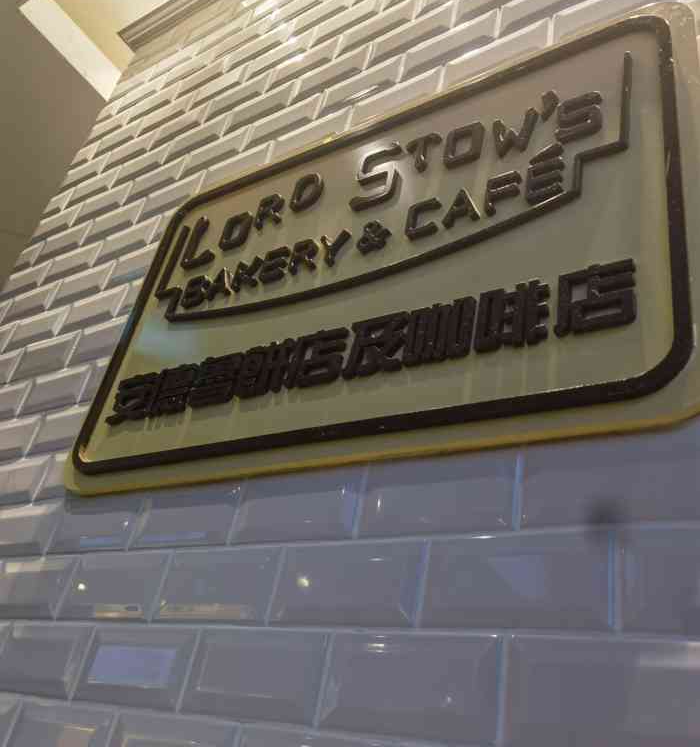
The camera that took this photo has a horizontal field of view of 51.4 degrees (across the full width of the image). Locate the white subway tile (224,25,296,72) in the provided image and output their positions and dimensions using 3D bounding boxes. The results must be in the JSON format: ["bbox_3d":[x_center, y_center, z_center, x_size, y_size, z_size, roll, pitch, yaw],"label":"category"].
[{"bbox_3d":[-0.183,-0.650,1.446,0.150,0.075,0.010,-11,-39,33],"label":"white subway tile"}]

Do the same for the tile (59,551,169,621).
[{"bbox_3d":[-0.259,0.227,0.784,0.150,0.075,0.010,-11,-39,33],"label":"tile"}]

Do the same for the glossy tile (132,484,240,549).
[{"bbox_3d":[-0.182,0.150,0.784,0.150,0.075,0.010,-11,-39,33],"label":"glossy tile"}]

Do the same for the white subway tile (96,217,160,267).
[{"bbox_3d":[-0.396,-0.239,1.281,0.150,0.075,0.010,-11,-39,33],"label":"white subway tile"}]

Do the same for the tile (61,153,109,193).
[{"bbox_3d":[-0.590,-0.446,1.612,0.150,0.075,0.010,-11,-39,33],"label":"tile"}]

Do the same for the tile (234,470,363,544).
[{"bbox_3d":[-0.056,0.125,0.701,0.150,0.075,0.010,-11,-39,33],"label":"tile"}]

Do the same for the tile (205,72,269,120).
[{"bbox_3d":[-0.212,-0.521,1.363,0.150,0.075,0.010,-11,-39,33],"label":"tile"}]

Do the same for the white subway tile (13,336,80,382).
[{"bbox_3d":[-0.502,-0.033,1.198,0.150,0.075,0.010,-11,-39,33],"label":"white subway tile"}]

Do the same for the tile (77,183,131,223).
[{"bbox_3d":[-0.493,-0.342,1.446,0.150,0.075,0.010,-11,-39,33],"label":"tile"}]

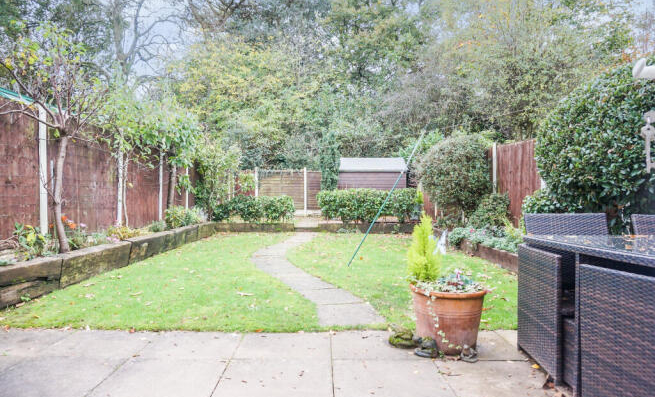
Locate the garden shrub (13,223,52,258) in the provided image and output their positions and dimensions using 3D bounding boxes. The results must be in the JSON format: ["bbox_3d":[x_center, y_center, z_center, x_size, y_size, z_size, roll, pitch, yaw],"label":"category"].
[{"bbox_3d":[-3.130,0.445,4.650,0.420,0.390,0.400,0,0,0],"label":"garden shrub"}]

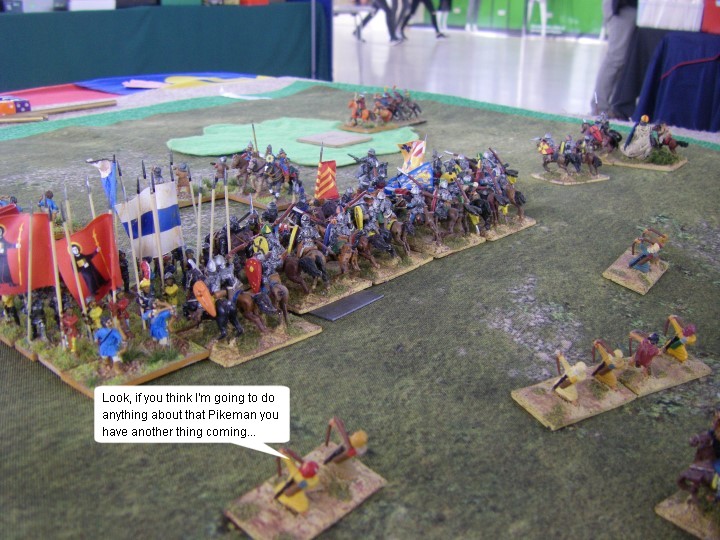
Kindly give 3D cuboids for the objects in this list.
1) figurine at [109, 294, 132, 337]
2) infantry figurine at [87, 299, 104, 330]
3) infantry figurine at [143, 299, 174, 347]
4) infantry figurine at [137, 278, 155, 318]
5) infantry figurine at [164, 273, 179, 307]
[{"bbox_3d":[-0.082,0.015,0.270,0.006,0.017,0.008,24,32,34],"label":"figurine"},{"bbox_3d":[-0.092,0.017,0.276,0.007,0.018,0.007,-19,30,-41],"label":"infantry figurine"},{"bbox_3d":[-0.067,0.019,0.261,0.007,0.020,0.010,24,32,34],"label":"infantry figurine"},{"bbox_3d":[-0.078,0.012,0.289,0.007,0.018,0.007,-19,30,-41],"label":"infantry figurine"},{"bbox_3d":[-0.068,0.009,0.283,0.005,0.018,0.006,24,32,34],"label":"infantry figurine"}]

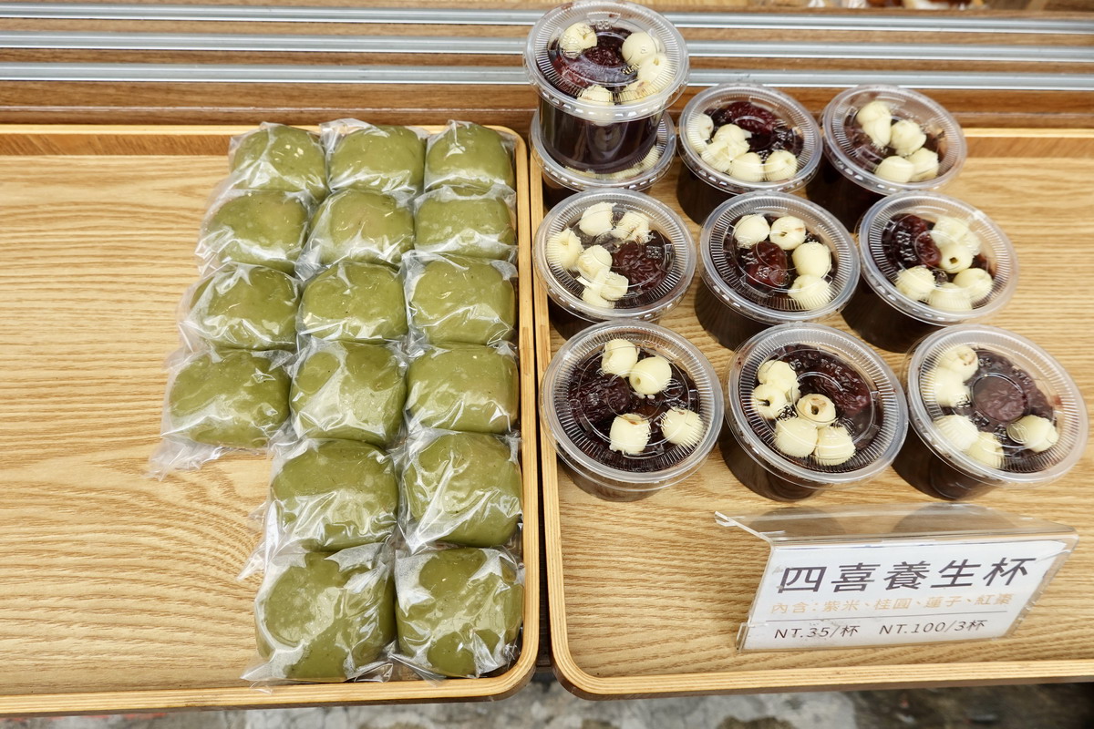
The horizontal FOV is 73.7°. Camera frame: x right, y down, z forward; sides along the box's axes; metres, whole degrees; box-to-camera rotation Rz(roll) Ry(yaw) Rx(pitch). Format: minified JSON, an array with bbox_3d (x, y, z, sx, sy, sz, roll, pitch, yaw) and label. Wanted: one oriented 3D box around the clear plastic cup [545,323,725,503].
[{"bbox_3d":[0.037,0.027,0.347,0.081,0.047,0.081,1,62,-2],"label":"clear plastic cup"}]

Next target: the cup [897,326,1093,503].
[{"bbox_3d":[0.206,0.027,0.356,0.081,0.047,0.081,1,62,-2],"label":"cup"}]

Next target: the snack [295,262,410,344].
[{"bbox_3d":[-0.101,-0.024,0.372,0.054,0.036,0.049,-1,62,-3],"label":"snack"}]

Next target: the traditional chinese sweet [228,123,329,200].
[{"bbox_3d":[-0.155,-0.105,0.412,0.054,0.036,0.049,-1,62,-3],"label":"traditional chinese sweet"}]

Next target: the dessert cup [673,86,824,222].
[{"bbox_3d":[0.112,-0.117,0.428,0.081,0.047,0.081,1,62,-2],"label":"dessert cup"}]

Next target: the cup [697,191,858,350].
[{"bbox_3d":[0.117,-0.046,0.388,0.082,0.050,0.082,1,62,-2],"label":"cup"}]

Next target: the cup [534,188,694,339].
[{"bbox_3d":[0.034,-0.047,0.384,0.082,0.050,0.082,1,62,-2],"label":"cup"}]

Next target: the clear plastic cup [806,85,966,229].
[{"bbox_3d":[0.196,-0.118,0.430,0.082,0.050,0.082,1,62,-2],"label":"clear plastic cup"}]

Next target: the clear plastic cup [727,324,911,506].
[{"bbox_3d":[0.122,0.026,0.349,0.082,0.050,0.082,1,62,-2],"label":"clear plastic cup"}]

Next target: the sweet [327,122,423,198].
[{"bbox_3d":[-0.100,-0.116,0.424,0.056,0.035,0.051,-1,62,-3],"label":"sweet"}]

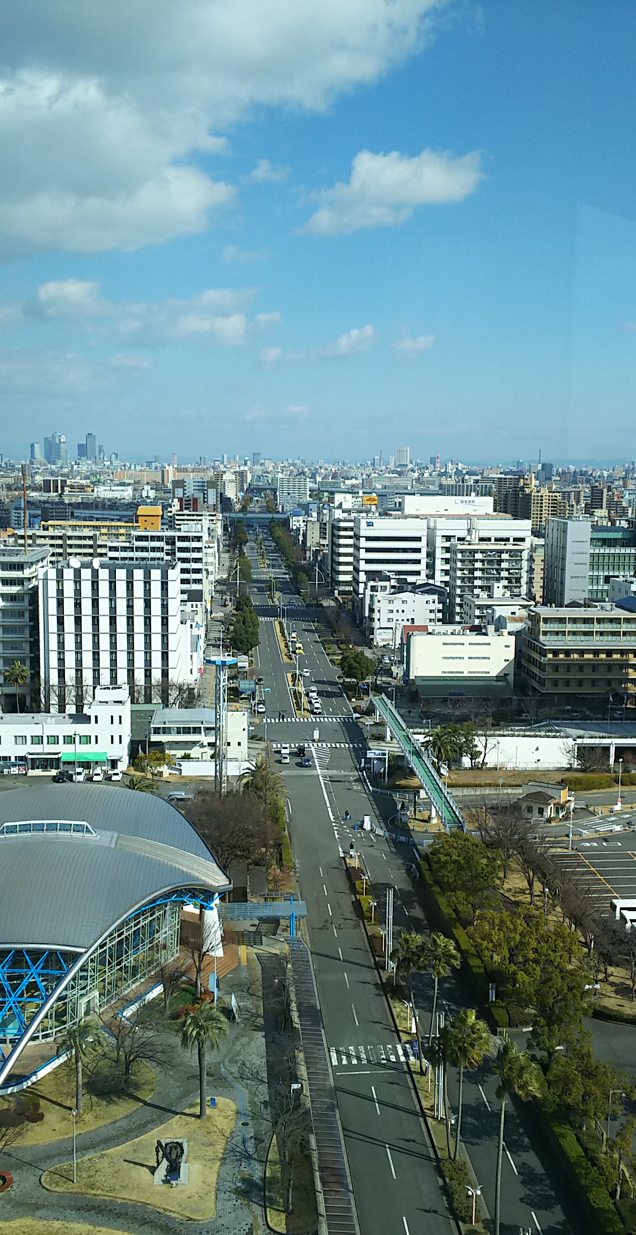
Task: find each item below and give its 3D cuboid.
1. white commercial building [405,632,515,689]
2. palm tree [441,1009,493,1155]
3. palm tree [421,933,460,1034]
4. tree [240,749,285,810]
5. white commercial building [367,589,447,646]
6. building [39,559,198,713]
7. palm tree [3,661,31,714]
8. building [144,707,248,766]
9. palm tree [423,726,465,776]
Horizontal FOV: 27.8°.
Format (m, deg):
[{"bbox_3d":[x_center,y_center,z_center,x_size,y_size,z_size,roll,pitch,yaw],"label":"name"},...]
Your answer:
[{"bbox_3d":[33.340,10.920,306.270,24.210,15.310,17.610,0,7,-2],"label":"white commercial building"},{"bbox_3d":[11.943,38.624,105.780,4.100,12.800,4.100,0,7,-4],"label":"palm tree"},{"bbox_3d":[10.700,35.000,116.000,3.700,12.800,3.700,0,7,0],"label":"palm tree"},{"bbox_3d":[-8.400,25.800,202.000,7.200,10.300,7.200,0,7,0],"label":"tree"},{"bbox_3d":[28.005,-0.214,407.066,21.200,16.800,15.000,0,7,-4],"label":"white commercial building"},{"bbox_3d":[-45.441,4.717,282.240,28.200,33.200,22.000,0,7,-4],"label":"building"},{"bbox_3d":[-62.603,15.851,268.428,5.800,14.100,5.400,0,7,-4],"label":"palm tree"},{"bbox_3d":[-22.543,21.628,244.638,18.200,9.600,14.000,0,7,-4],"label":"building"},{"bbox_3d":[21.600,23.400,225.500,6.900,8.600,6.900,0,7,0],"label":"palm tree"}]

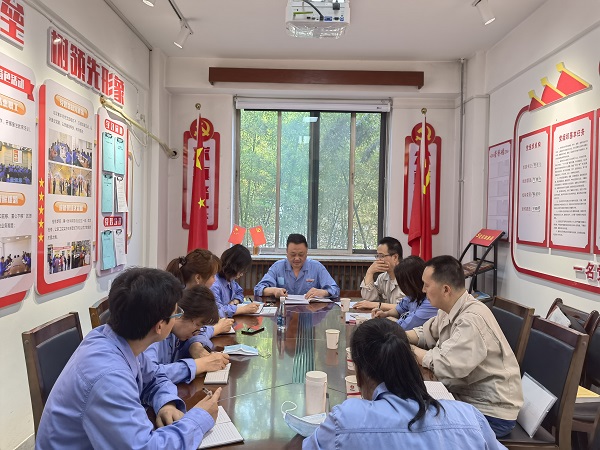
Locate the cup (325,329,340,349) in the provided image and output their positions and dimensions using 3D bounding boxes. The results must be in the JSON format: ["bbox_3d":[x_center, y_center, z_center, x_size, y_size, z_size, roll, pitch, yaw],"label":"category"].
[{"bbox_3d":[0.167,0.580,2.398,0.075,0.087,0.075,1,1,1],"label":"cup"}]

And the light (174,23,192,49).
[{"bbox_3d":[-0.948,-1.543,3.810,0.110,0.210,0.130,2,1,12],"label":"light"}]

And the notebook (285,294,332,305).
[{"bbox_3d":[0.069,0.577,3.545,0.370,0.025,0.250,1,1,1],"label":"notebook"}]

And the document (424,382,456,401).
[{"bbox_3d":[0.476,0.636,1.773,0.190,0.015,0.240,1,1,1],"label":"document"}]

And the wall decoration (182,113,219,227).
[{"bbox_3d":[-1.039,-0.537,4.947,0.387,1.181,0.025,1,1,1],"label":"wall decoration"}]

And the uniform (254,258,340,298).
[{"bbox_3d":[-0.021,0.560,3.936,0.710,0.580,0.450,1,1,1],"label":"uniform"}]

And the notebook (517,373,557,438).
[{"bbox_3d":[1.073,0.841,2.198,0.015,0.210,0.300,31,2,0],"label":"notebook"}]

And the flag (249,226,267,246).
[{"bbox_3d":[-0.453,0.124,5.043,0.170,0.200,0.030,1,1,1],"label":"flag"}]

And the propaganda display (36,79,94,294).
[{"bbox_3d":[-1.547,-0.246,3.127,0.040,1.312,0.713,1,1,1],"label":"propaganda display"}]

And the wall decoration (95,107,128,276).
[{"bbox_3d":[-1.534,-0.259,3.849,0.040,1.283,0.613,1,1,1],"label":"wall decoration"}]

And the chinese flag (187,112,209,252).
[{"bbox_3d":[-1.038,-0.373,4.771,0.240,1.520,0.170,1,1,1],"label":"chinese flag"}]

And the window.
[{"bbox_3d":[0.127,-0.483,5.168,1.650,1.620,0.100,1,1,1],"label":"window"}]

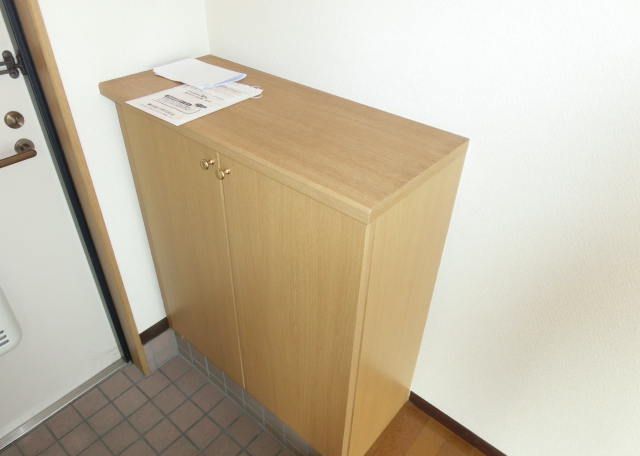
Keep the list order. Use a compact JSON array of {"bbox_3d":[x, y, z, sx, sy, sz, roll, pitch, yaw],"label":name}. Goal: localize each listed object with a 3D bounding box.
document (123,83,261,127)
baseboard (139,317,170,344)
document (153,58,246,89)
[{"bbox_3d":[-0.306,-0.332,1.157,0.205,0.009,0.282,26,43,29],"label":"document"},{"bbox_3d":[-0.622,0.395,1.762,0.012,0.061,0.122,28,44,31],"label":"baseboard"},{"bbox_3d":[-0.336,-0.434,1.290,0.230,0.015,0.148,28,44,31],"label":"document"}]

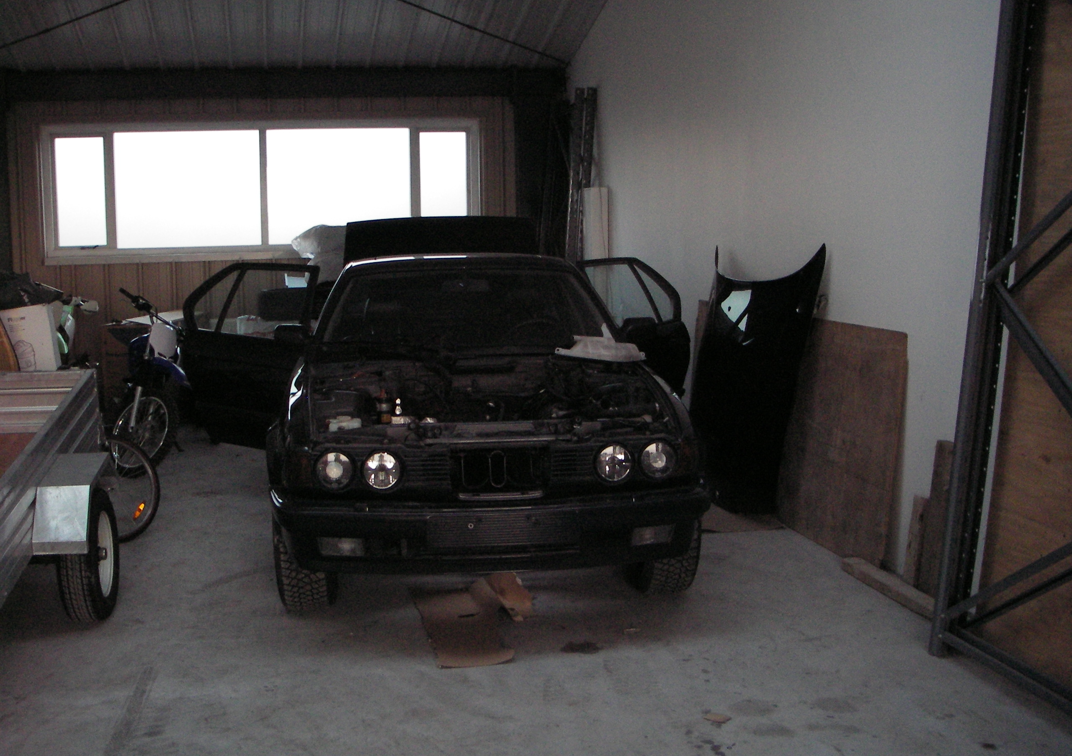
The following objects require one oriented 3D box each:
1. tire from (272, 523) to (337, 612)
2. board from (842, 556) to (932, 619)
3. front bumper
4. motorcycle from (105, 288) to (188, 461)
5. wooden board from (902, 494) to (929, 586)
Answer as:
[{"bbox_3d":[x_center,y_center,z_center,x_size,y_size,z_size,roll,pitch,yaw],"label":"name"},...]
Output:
[{"bbox_3d":[-0.942,0.636,4.859,0.226,0.640,0.640,-2,7,-7],"label":"tire"},{"bbox_3d":[1.518,0.887,4.938,0.105,0.042,0.820,-2,7,-12],"label":"board"},{"bbox_3d":[-0.140,0.544,4.428,1.730,0.280,0.460,-2,7,-7],"label":"front bumper"},{"bbox_3d":[-2.814,-0.009,8.371,0.800,1.200,2.000,-4,8,-22],"label":"motorcycle"},{"bbox_3d":[1.618,0.717,5.012,0.040,0.432,0.080,4,6,-13],"label":"wooden board"}]

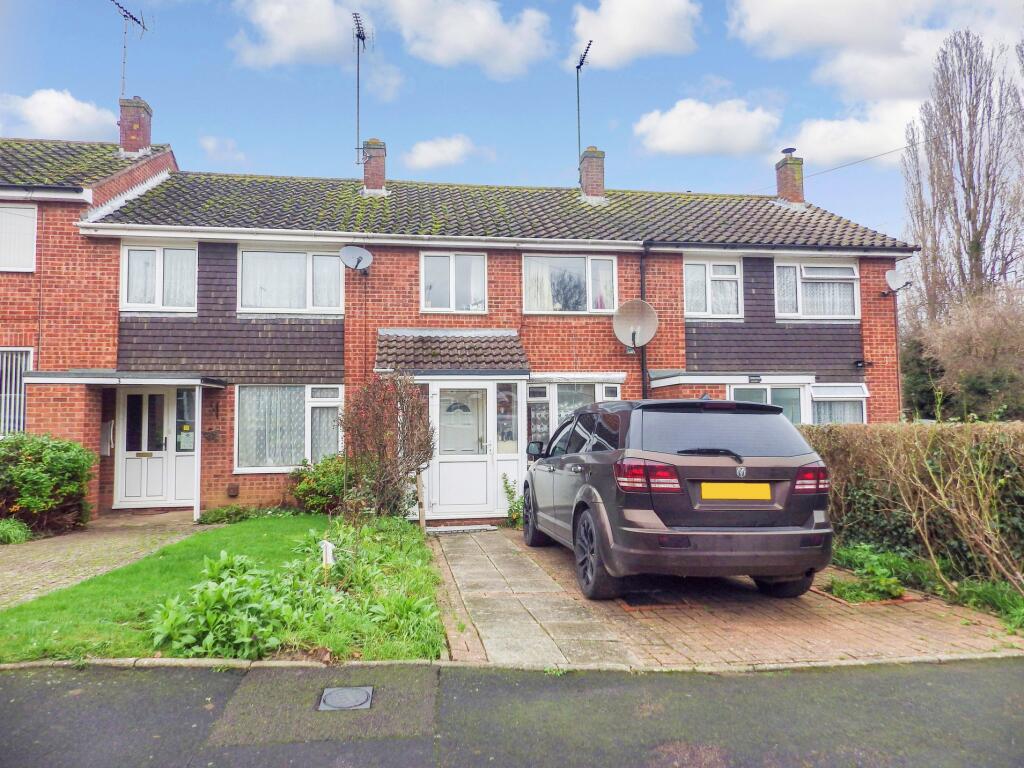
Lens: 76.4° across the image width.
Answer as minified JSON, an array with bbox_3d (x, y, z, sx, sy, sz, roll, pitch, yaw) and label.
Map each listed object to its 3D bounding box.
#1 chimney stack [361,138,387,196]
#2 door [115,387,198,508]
[{"bbox_3d":[-3.003,-4.785,14.284,0.480,1.227,0.480,0,-3,-8],"label":"chimney stack"},{"bbox_3d":[-5.997,1.065,10.992,1.290,2.040,0.100,0,-3,-8],"label":"door"}]

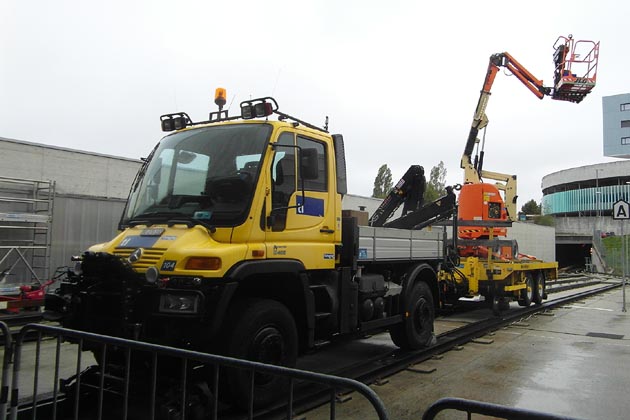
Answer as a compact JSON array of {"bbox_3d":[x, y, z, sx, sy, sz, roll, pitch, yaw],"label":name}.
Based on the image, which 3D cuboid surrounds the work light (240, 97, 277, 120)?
[{"bbox_3d":[-0.633,-1.148,4.750,0.390,0.180,0.170,-2,-6,34],"label":"work light"}]

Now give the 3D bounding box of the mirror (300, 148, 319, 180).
[{"bbox_3d":[-0.056,-0.464,4.280,0.165,0.310,0.080,-2,-5,27],"label":"mirror"}]

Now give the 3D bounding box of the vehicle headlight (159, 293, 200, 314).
[{"bbox_3d":[-1.236,0.853,3.830,0.350,0.170,0.120,-1,-5,24],"label":"vehicle headlight"}]

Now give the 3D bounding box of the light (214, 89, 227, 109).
[{"bbox_3d":[-1.143,-1.349,5.080,0.140,0.235,0.140,1,-5,0],"label":"light"}]

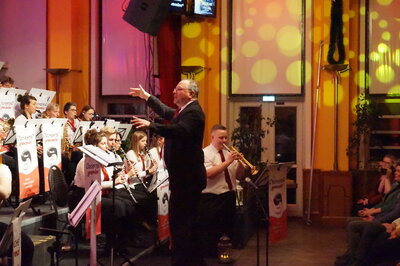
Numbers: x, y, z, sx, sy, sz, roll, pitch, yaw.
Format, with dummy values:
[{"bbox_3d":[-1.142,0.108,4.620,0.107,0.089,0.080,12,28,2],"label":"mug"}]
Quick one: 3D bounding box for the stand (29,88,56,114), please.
[{"bbox_3d":[-2.142,0.012,8.700,0.450,1.200,0.500,1,1,45],"label":"stand"}]

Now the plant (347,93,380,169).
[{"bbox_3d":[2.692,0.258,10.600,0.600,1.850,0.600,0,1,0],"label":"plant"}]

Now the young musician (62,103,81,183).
[{"bbox_3d":[-1.531,0.267,8.250,0.800,1.320,0.520,1,1,38],"label":"young musician"}]

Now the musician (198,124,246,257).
[{"bbox_3d":[0.236,0.771,6.750,0.470,1.720,0.550,1,1,44],"label":"musician"}]

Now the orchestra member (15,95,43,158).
[{"bbox_3d":[-1.820,0.236,7.300,0.800,1.330,0.500,1,1,24],"label":"orchestra member"}]

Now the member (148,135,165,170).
[{"bbox_3d":[-0.497,0.661,8.100,0.800,1.280,0.480,1,1,38],"label":"member"}]

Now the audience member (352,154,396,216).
[{"bbox_3d":[2.411,0.932,8.600,0.850,1.290,0.520,0,1,-3],"label":"audience member"}]

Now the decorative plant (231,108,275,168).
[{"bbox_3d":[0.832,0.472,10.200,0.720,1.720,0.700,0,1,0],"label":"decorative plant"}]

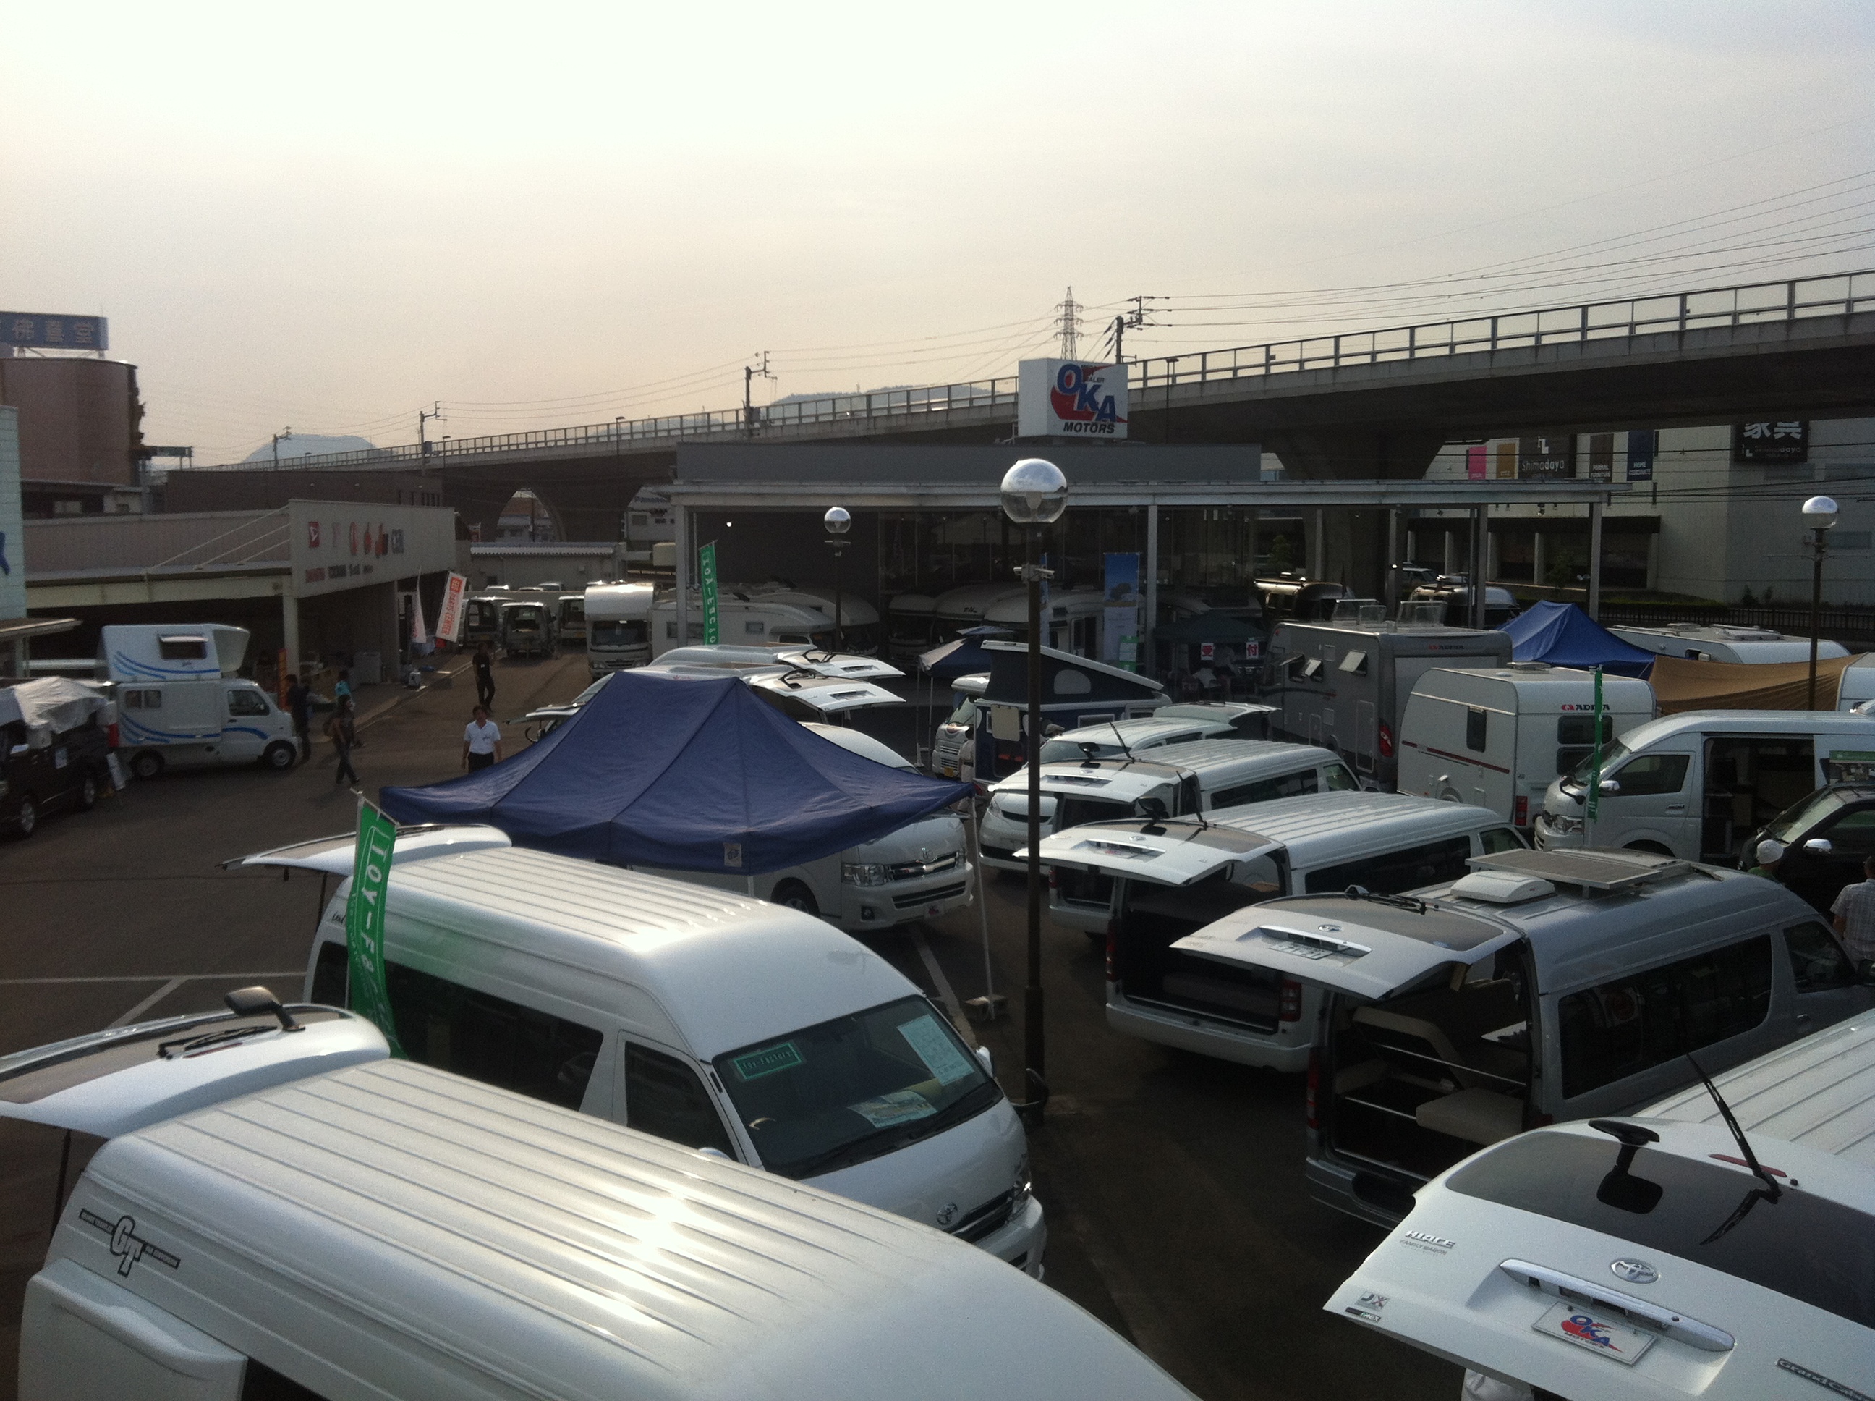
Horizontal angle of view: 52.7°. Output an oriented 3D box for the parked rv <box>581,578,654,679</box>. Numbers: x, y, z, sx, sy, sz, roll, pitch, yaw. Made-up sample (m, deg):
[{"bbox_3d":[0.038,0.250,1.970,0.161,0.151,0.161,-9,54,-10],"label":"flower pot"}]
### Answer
[{"bbox_3d":[-10.256,-2.115,61.338,2.080,3.000,5.000,-1,5,-7],"label":"parked rv"}]

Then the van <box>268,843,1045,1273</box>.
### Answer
[{"bbox_3d":[-1.968,2.260,11.751,1.880,2.300,5.850,-5,7,-44],"label":"van"}]

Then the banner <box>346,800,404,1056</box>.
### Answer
[{"bbox_3d":[-3.192,1.463,10.666,0.120,1.750,0.580,-4,7,-37],"label":"banner"}]

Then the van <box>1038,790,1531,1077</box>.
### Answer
[{"bbox_3d":[3.439,1.925,16.413,1.880,2.130,5.350,5,7,43],"label":"van"}]

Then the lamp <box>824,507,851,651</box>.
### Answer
[{"bbox_3d":[-1.925,-1.131,36.736,0.520,5.150,0.520,0,5,0],"label":"lamp"}]

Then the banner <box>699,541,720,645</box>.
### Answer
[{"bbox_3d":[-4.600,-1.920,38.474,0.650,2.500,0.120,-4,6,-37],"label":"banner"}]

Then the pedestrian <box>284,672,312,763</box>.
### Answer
[{"bbox_3d":[-12.499,0.340,37.170,0.360,1.720,0.520,-2,5,-20],"label":"pedestrian"}]

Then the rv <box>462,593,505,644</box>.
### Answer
[{"bbox_3d":[-18.206,-3.132,75.512,1.500,1.950,3.400,-1,5,-14],"label":"rv"}]

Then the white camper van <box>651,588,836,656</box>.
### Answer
[{"bbox_3d":[-5.454,-1.403,53.672,5.000,2.850,2.000,3,6,29],"label":"white camper van"}]

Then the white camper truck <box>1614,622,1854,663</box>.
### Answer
[{"bbox_3d":[15.550,-0.013,37.437,2.200,2.700,6.300,0,5,-1],"label":"white camper truck"}]

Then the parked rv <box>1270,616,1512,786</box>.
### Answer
[{"bbox_3d":[7.971,0.086,34.290,2.250,2.850,6.000,-1,5,-9],"label":"parked rv"}]

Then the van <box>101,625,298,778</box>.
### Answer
[{"bbox_3d":[-14.650,-0.032,37.428,3.400,2.920,1.500,-4,6,-35],"label":"van"}]

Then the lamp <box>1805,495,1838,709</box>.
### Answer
[{"bbox_3d":[12.600,-0.362,27.170,0.520,5.150,0.520,0,5,0],"label":"lamp"}]

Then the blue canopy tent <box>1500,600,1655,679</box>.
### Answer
[{"bbox_3d":[12.299,-0.441,37.608,4.300,3.100,3.000,-2,5,-24],"label":"blue canopy tent"}]

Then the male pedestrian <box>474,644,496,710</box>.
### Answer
[{"bbox_3d":[-11.481,-0.616,48.028,0.550,1.720,0.360,-1,5,-15],"label":"male pedestrian"}]

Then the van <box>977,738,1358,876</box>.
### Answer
[{"bbox_3d":[3.301,1.565,21.180,1.850,2.080,5.100,4,7,37],"label":"van"}]

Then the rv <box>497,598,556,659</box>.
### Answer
[{"bbox_3d":[-14.835,-2.675,68.669,1.550,1.920,3.700,-1,5,-7],"label":"rv"}]

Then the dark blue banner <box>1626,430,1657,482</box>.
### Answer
[{"bbox_3d":[42.069,-14.664,113.485,0.250,3.021,3.347,-1,5,-5],"label":"dark blue banner"}]

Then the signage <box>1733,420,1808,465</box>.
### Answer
[{"bbox_3d":[43.675,-13.855,99.195,4.000,3.200,0.350,1,5,11],"label":"signage"}]

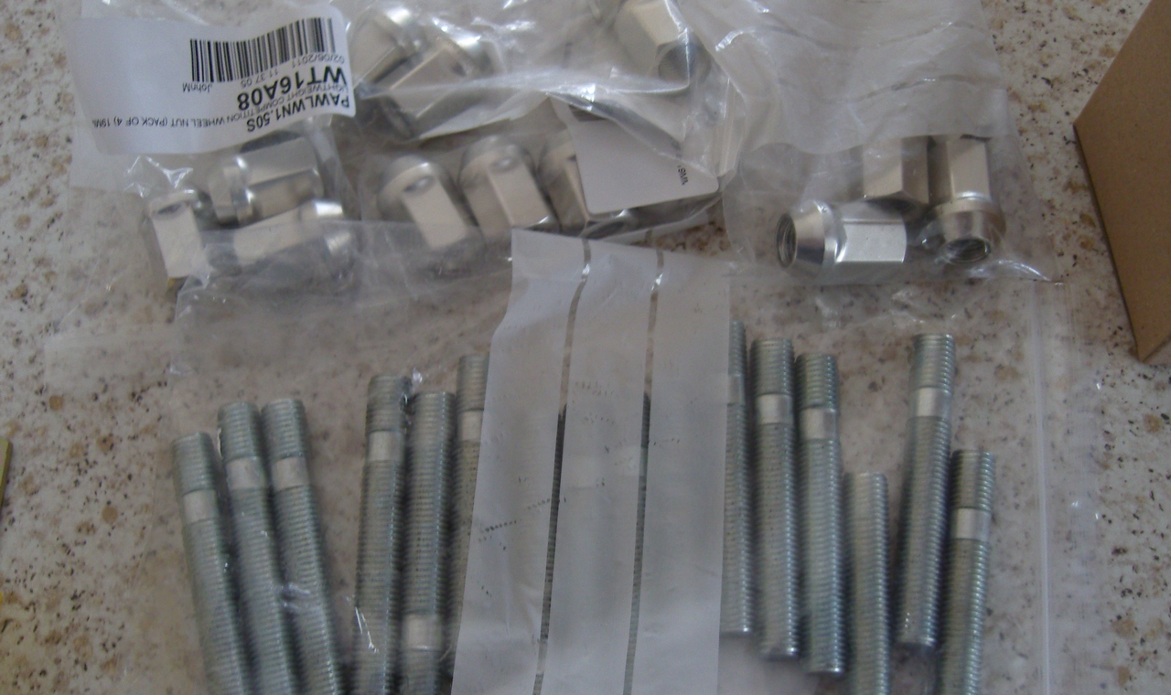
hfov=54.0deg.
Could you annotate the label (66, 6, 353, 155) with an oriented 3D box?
[{"bbox_3d":[-0.106,-0.076,0.326,0.076,0.008,0.039,-10,78,-3],"label":"label"}]

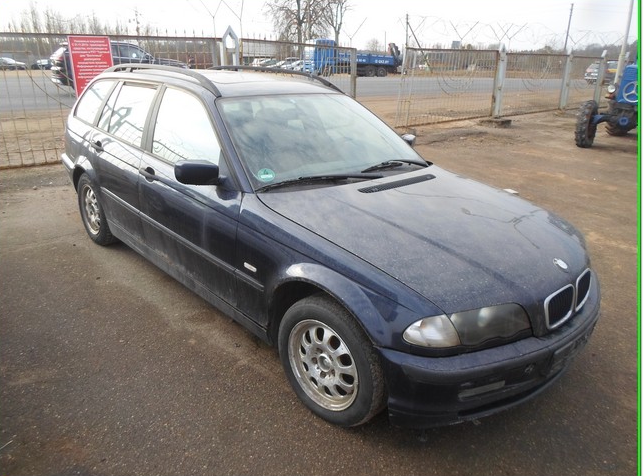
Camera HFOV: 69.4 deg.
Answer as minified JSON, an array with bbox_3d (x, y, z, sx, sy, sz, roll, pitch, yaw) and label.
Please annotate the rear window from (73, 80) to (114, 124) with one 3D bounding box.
[{"bbox_3d":[-1.719,-1.036,3.530,0.620,0.340,0.060,22,2,41],"label":"rear window"}]

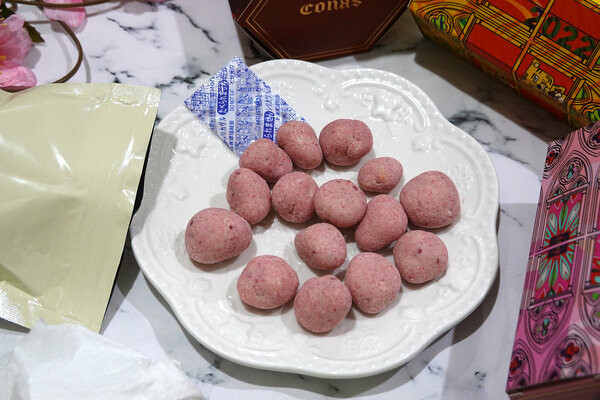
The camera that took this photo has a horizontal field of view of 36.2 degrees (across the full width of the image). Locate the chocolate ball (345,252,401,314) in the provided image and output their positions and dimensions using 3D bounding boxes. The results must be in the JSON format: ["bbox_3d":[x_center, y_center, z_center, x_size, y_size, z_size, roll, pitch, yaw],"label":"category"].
[{"bbox_3d":[0.035,0.039,0.439,0.025,0.025,0.029,-12,60,-10],"label":"chocolate ball"}]

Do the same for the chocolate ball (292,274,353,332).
[{"bbox_3d":[0.011,0.048,0.432,0.026,0.024,0.027,1,58,-2],"label":"chocolate ball"}]

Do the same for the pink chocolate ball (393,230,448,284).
[{"bbox_3d":[0.059,0.028,0.448,0.026,0.024,0.026,4,58,0],"label":"pink chocolate ball"}]

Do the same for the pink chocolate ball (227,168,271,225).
[{"bbox_3d":[-0.026,-0.002,0.463,0.020,0.023,0.030,-19,61,-14],"label":"pink chocolate ball"}]

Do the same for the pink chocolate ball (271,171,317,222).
[{"bbox_3d":[-0.002,-0.002,0.464,0.023,0.023,0.027,7,58,2],"label":"pink chocolate ball"}]

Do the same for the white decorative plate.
[{"bbox_3d":[0.009,0.006,0.471,0.190,0.021,0.190,1,58,-2],"label":"white decorative plate"}]

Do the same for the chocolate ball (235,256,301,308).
[{"bbox_3d":[-0.016,0.039,0.436,0.029,0.025,0.025,5,58,0],"label":"chocolate ball"}]

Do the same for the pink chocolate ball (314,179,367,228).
[{"bbox_3d":[0.021,0.002,0.463,0.026,0.023,0.024,1,58,-2],"label":"pink chocolate ball"}]

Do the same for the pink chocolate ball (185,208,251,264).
[{"bbox_3d":[-0.041,0.017,0.448,0.032,0.027,0.026,-11,59,-10],"label":"pink chocolate ball"}]

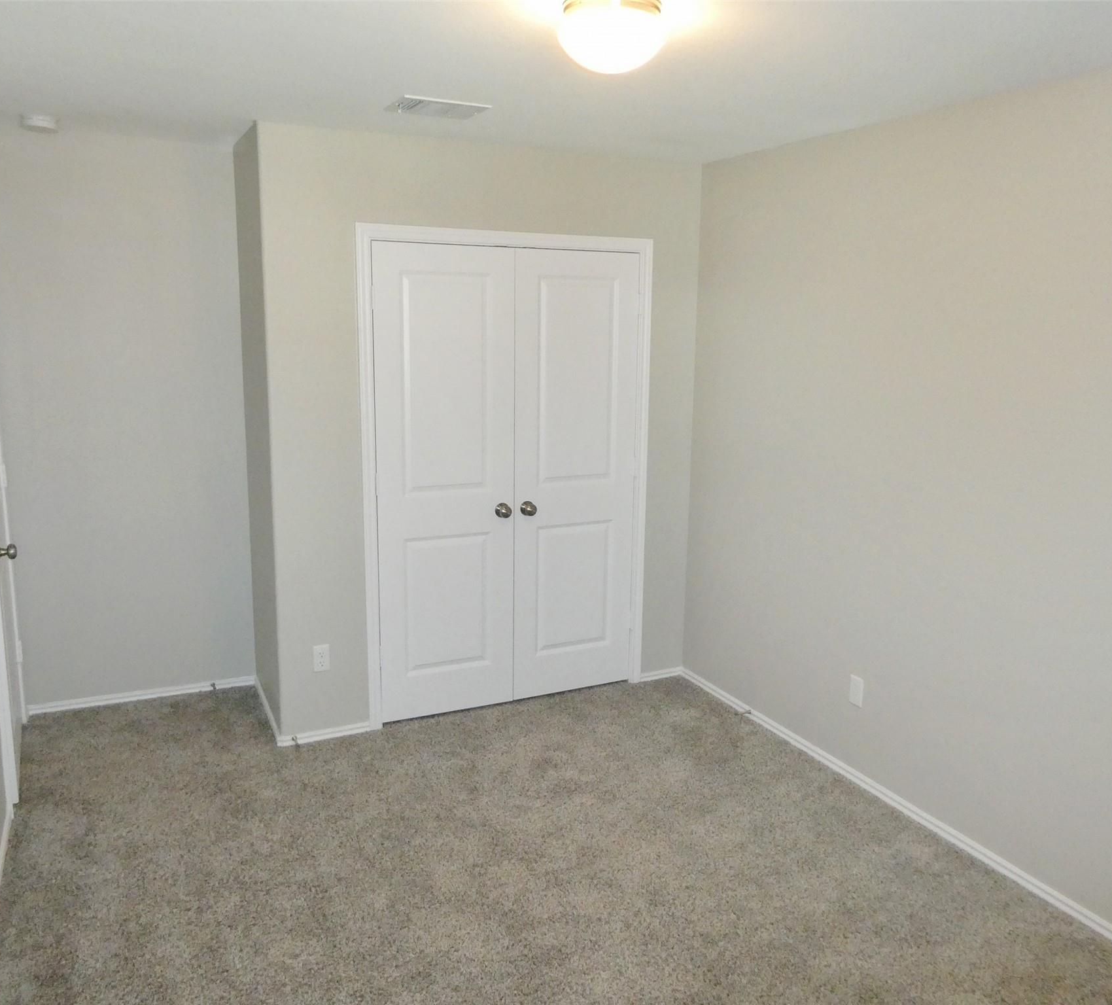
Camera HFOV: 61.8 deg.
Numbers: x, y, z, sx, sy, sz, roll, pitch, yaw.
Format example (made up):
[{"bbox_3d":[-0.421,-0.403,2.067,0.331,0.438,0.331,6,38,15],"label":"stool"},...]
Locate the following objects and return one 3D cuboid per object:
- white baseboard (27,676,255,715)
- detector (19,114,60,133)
[{"bbox_3d":[-1.875,0.884,4.262,0.960,0.042,0.015,-4,12,-25],"label":"white baseboard"},{"bbox_3d":[-1.967,-1.438,3.535,0.132,0.042,0.132,-4,12,-25],"label":"detector"}]

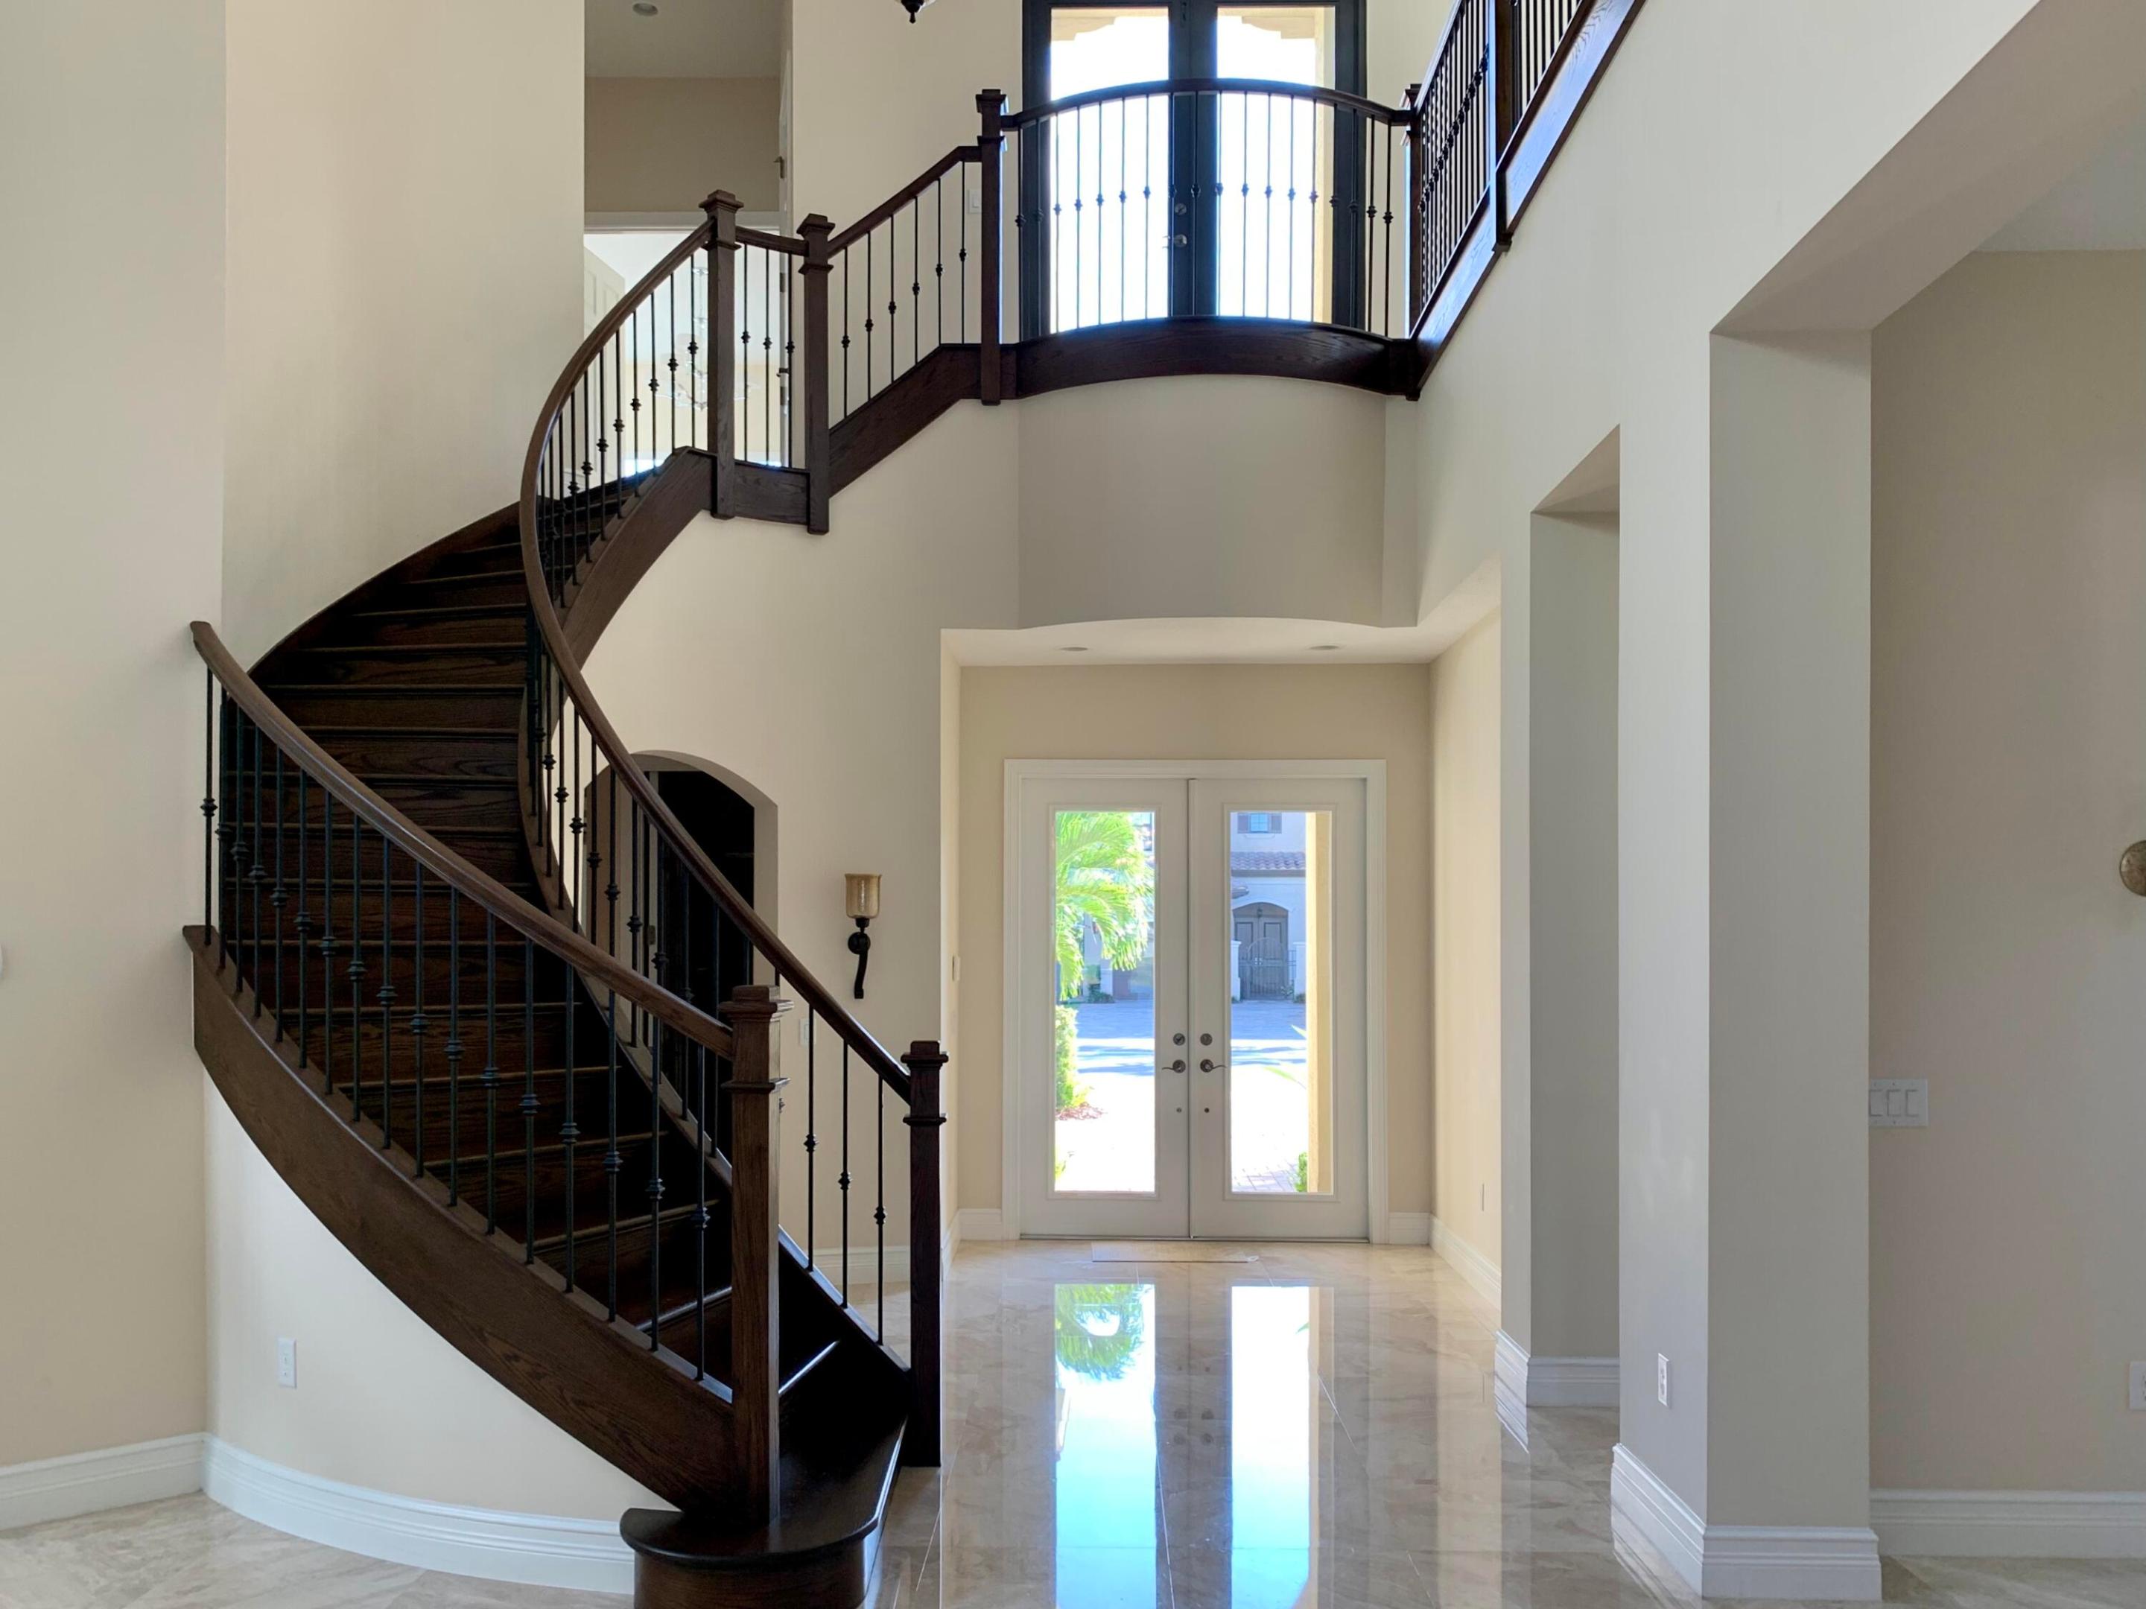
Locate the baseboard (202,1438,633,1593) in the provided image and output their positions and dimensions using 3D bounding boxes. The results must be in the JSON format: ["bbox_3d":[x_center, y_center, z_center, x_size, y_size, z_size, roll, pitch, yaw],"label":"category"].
[{"bbox_3d":[-1.779,1.834,4.177,1.662,0.170,0.154,-1,-3,27],"label":"baseboard"}]

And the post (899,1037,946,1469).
[{"bbox_3d":[-0.447,1.344,4.830,0.137,1.270,0.137,0,-3,0],"label":"post"}]

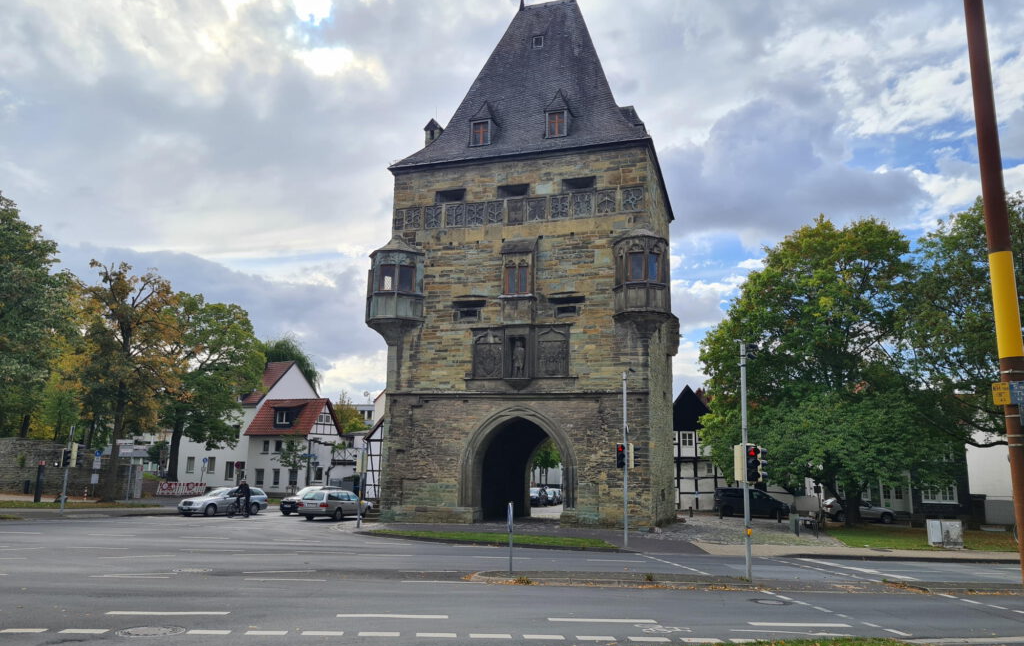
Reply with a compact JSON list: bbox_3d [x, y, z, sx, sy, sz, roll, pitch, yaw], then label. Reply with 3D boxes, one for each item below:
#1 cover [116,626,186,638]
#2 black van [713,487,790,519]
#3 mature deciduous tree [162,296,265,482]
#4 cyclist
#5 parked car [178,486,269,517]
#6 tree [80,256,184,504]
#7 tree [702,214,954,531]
[{"bbox_3d":[-4.547,3.912,9.696,0.780,0.060,0.780,1,-11,0],"label":"cover"},{"bbox_3d":[15.671,11.786,50.479,4.680,1.840,1.880,2,-11,-1],"label":"black van"},{"bbox_3d":[-23.594,5.139,62.139,8.602,15.484,8.602,1,-12,0],"label":"mature deciduous tree"},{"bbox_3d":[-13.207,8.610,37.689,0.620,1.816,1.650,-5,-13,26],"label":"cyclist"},{"bbox_3d":[-14.892,9.218,39.901,1.810,1.490,4.680,-6,-13,30],"label":"parked car"},{"bbox_3d":[-23.770,3.430,48.457,6.200,15.002,6.200,7,-13,-27],"label":"tree"},{"bbox_3d":[17.318,2.278,43.284,13.827,17.509,13.136,1,-12,0],"label":"tree"}]

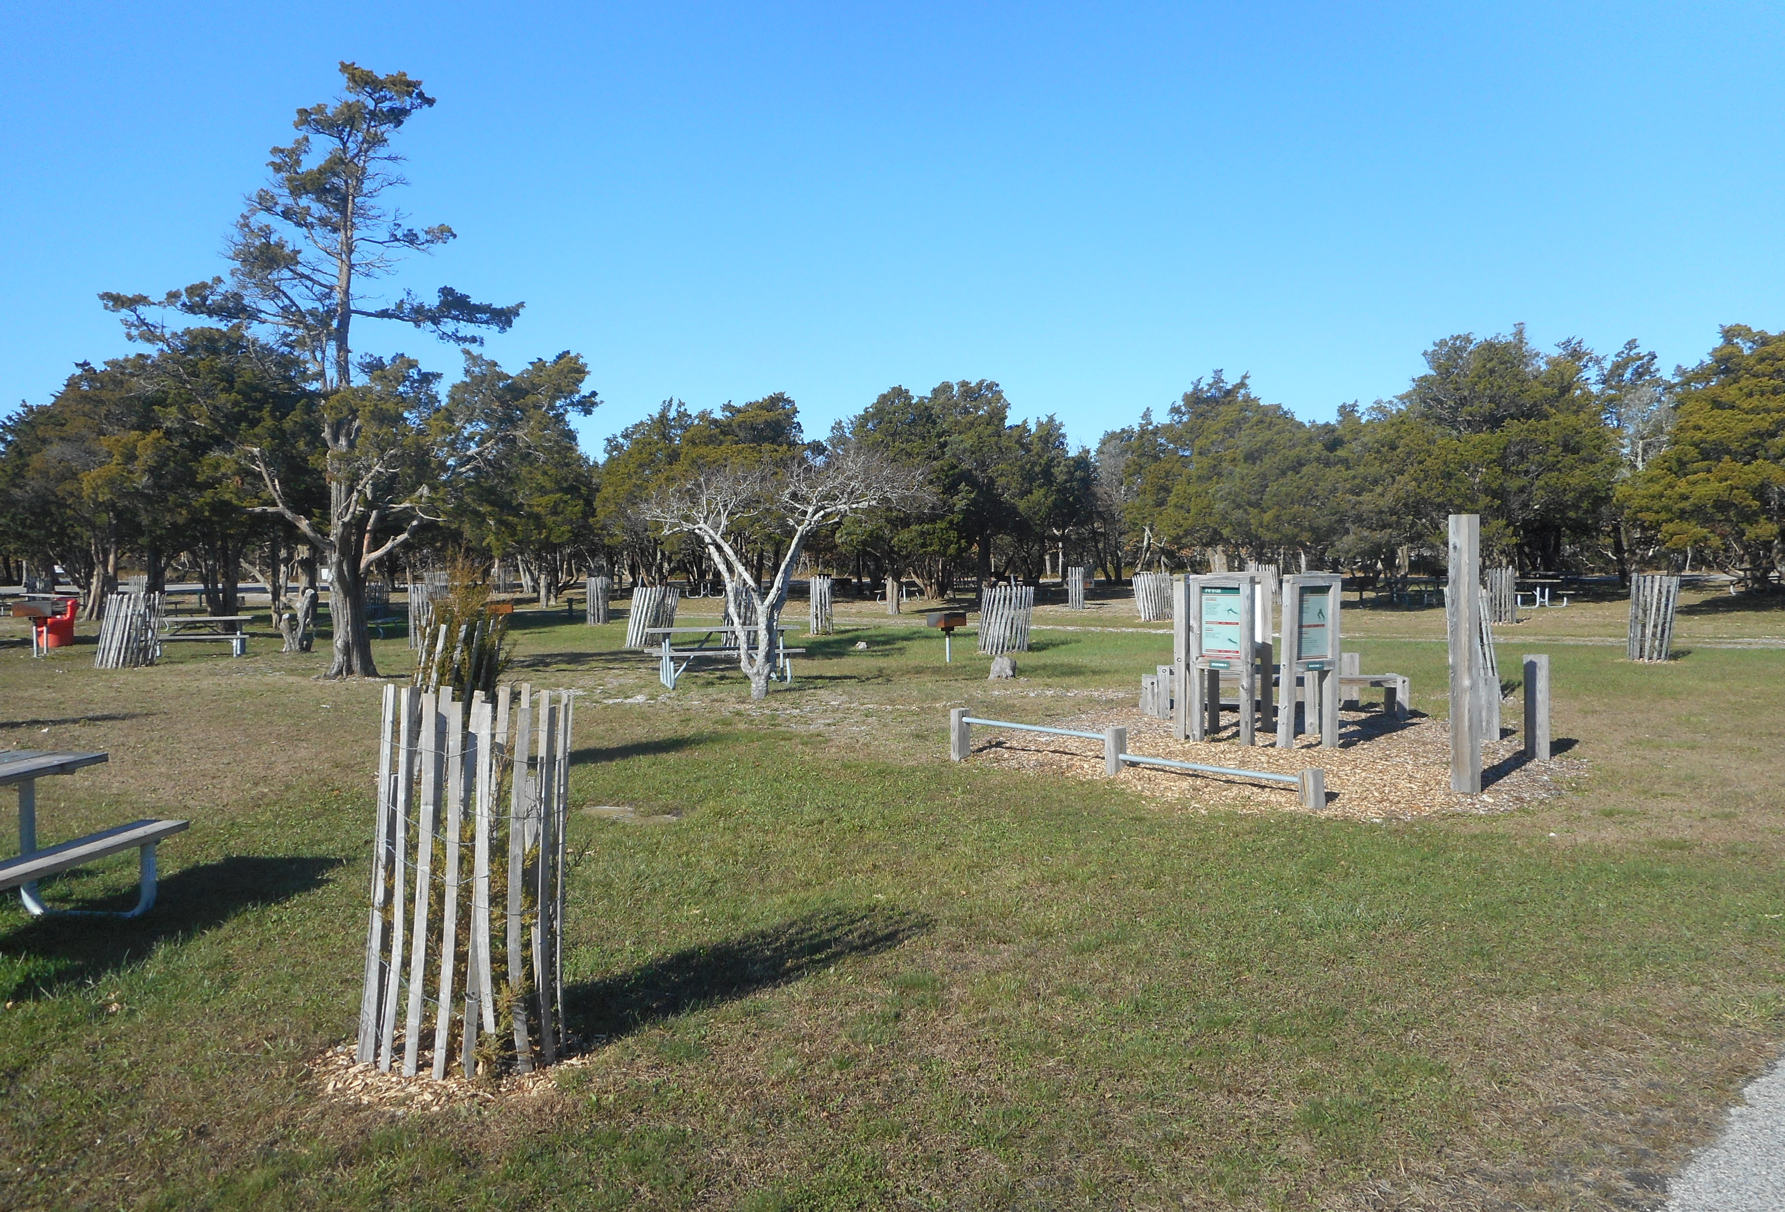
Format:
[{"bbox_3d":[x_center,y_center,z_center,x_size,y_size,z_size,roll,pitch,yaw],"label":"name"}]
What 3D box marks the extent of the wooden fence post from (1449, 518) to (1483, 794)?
[{"bbox_3d":[3.907,0.323,8.774,0.143,1.886,0.143,-3,3,-34],"label":"wooden fence post"}]

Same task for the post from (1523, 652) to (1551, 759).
[{"bbox_3d":[5.054,0.791,10.107,0.140,0.820,0.140,-2,2,-17],"label":"post"}]

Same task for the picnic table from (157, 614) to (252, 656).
[{"bbox_3d":[-13.387,0.600,25.000,1.830,0.760,1.450,-2,2,-19],"label":"picnic table"}]

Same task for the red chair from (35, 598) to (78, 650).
[{"bbox_3d":[-17.890,0.382,27.600,0.700,1.040,0.680,0,2,35],"label":"red chair"}]

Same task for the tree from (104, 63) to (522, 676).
[{"bbox_3d":[-8.900,-3.652,19.800,5.900,9.400,5.400,-2,2,-18],"label":"tree"}]

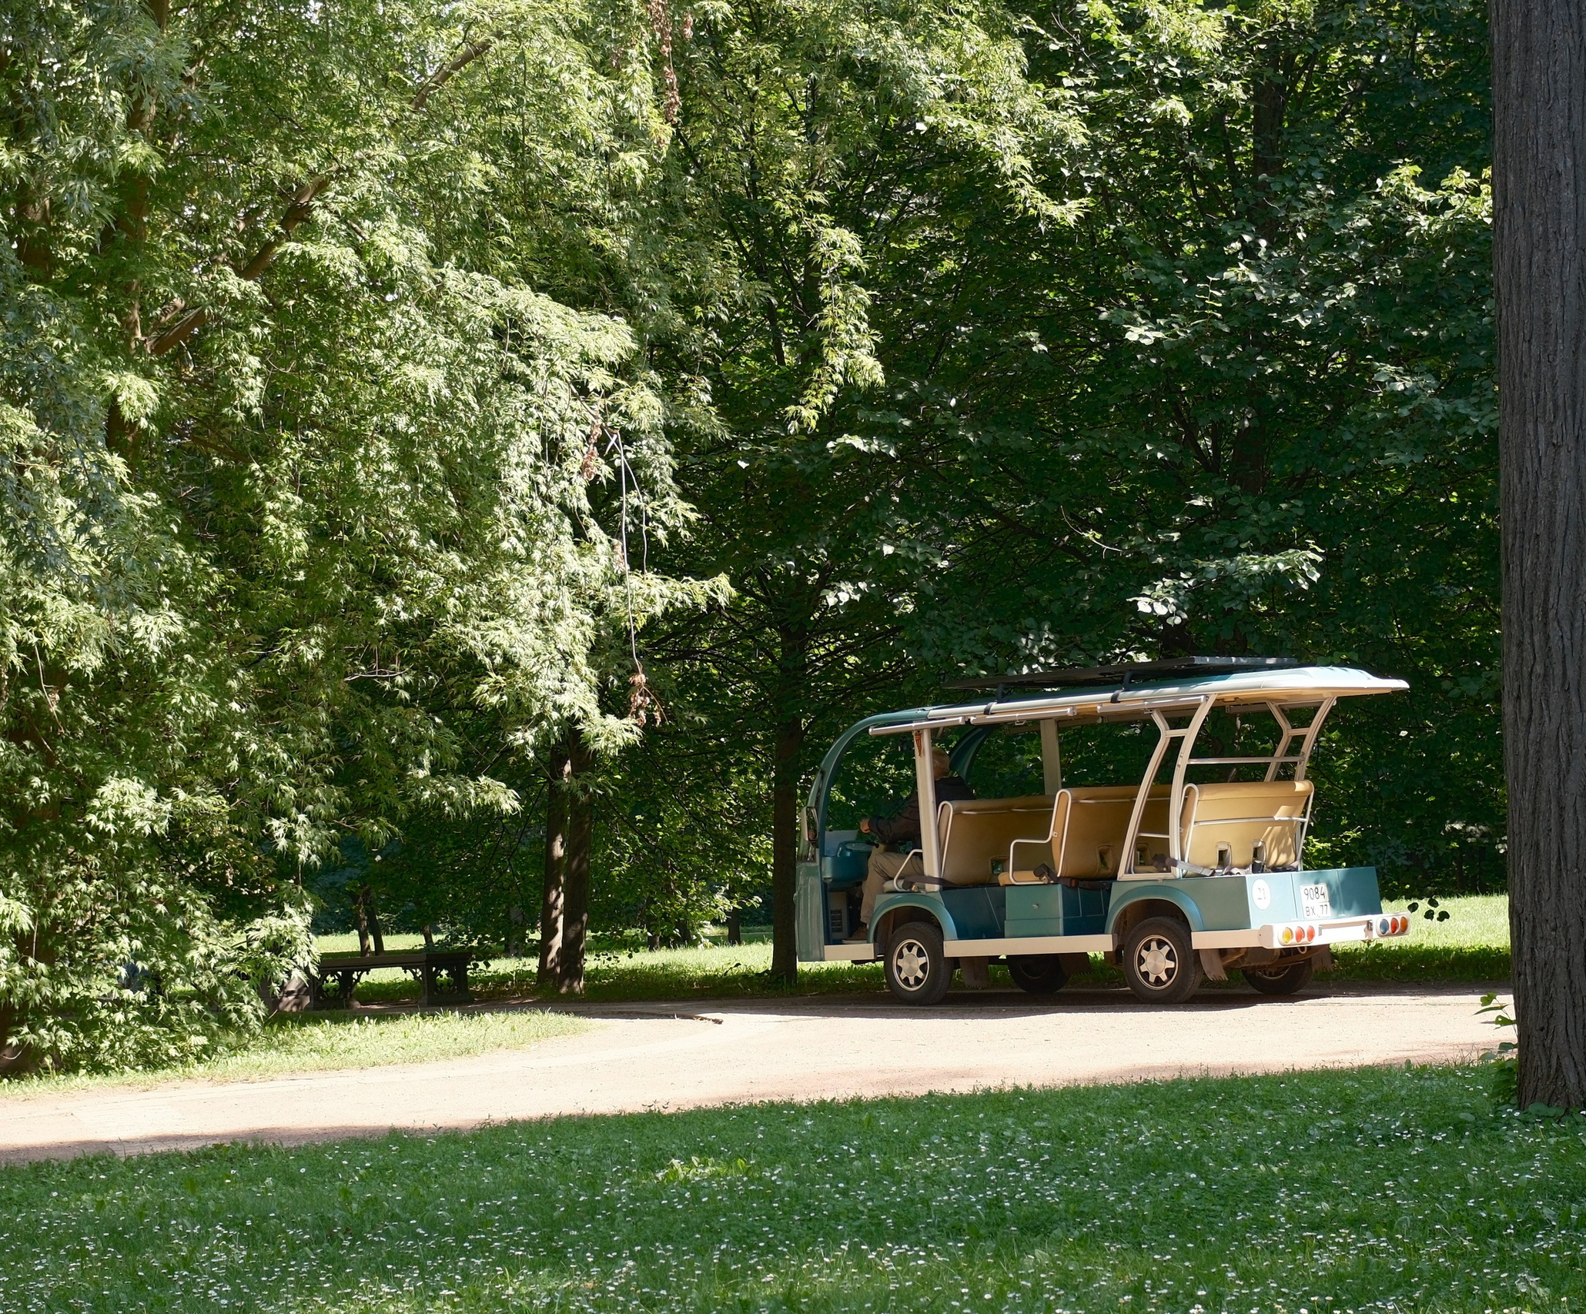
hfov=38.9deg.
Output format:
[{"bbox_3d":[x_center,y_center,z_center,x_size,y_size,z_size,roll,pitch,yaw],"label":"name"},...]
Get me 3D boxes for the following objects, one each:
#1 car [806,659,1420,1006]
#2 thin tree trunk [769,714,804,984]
[{"bbox_3d":[2.007,1.270,15.702,1.550,2.195,4.530,2,-8,-43],"label":"car"},{"bbox_3d":[-0.062,1.714,20.000,0.230,2.410,0.230,0,-6,0],"label":"thin tree trunk"}]

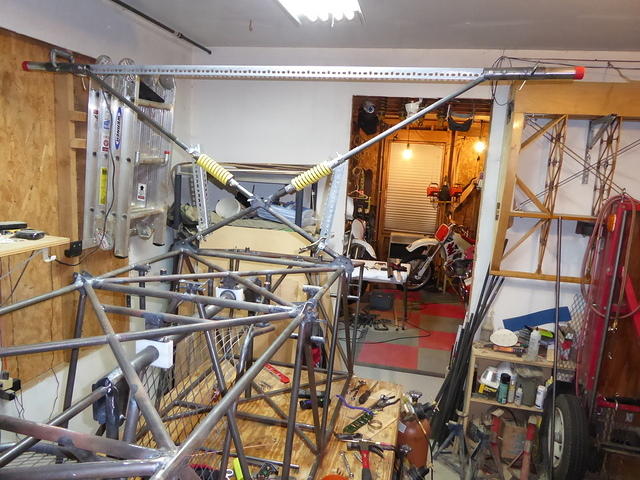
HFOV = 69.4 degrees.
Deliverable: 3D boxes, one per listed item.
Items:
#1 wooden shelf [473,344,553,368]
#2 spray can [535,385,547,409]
[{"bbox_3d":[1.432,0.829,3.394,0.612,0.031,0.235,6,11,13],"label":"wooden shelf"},{"bbox_3d":[1.406,1.000,2.939,0.057,0.150,0.057,6,10,12],"label":"spray can"}]

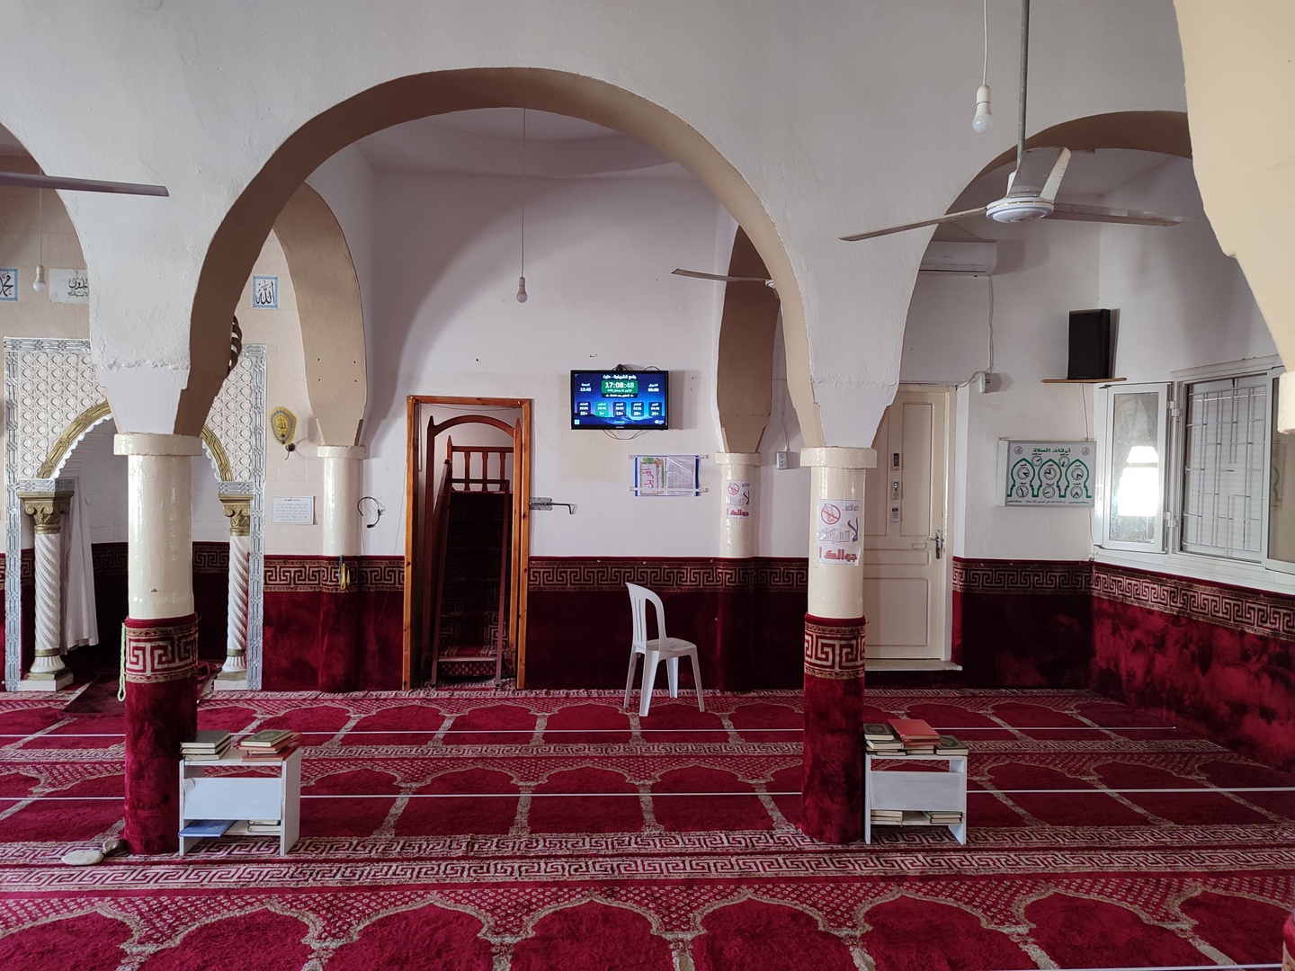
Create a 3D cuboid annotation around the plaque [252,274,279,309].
[{"bbox_3d":[-2.723,-1.378,6.668,0.182,0.237,0.015,1,2,-4],"label":"plaque"}]

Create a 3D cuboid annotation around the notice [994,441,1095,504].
[{"bbox_3d":[3.037,-0.087,7.130,0.690,0.490,0.150,1,1,-4],"label":"notice"}]

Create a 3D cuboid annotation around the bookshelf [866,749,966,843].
[{"bbox_3d":[1.175,1.381,4.188,0.455,0.390,0.170,1,1,-4],"label":"bookshelf"}]

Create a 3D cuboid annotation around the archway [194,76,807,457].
[{"bbox_3d":[-0.597,-0.937,4.110,2.600,1.590,0.430,1,1,-4],"label":"archway"}]

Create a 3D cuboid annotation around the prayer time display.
[{"bbox_3d":[-0.202,-0.619,6.810,0.709,0.426,0.070,1,2,-4],"label":"prayer time display"}]

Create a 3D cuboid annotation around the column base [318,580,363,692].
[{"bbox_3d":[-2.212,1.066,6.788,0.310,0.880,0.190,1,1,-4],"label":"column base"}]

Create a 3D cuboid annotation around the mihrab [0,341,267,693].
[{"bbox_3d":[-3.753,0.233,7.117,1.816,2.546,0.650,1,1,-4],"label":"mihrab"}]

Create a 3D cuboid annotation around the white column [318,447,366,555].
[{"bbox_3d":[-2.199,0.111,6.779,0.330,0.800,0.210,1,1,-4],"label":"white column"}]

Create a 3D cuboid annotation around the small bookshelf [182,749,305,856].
[{"bbox_3d":[-1.770,1.374,4.072,0.446,0.410,0.187,1,2,-4],"label":"small bookshelf"}]

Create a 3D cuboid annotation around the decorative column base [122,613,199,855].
[{"bbox_3d":[-2.093,1.039,4.029,0.290,0.990,0.290,1,1,-4],"label":"decorative column base"}]

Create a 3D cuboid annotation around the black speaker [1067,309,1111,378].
[{"bbox_3d":[3.229,-1.008,6.832,0.215,0.496,0.279,2,2,38],"label":"black speaker"}]

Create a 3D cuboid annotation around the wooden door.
[{"bbox_3d":[1.925,0.307,7.298,0.854,2.113,0.080,1,2,-4],"label":"wooden door"}]

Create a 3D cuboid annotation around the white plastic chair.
[{"bbox_3d":[0.102,1.115,6.465,0.480,0.855,0.430,0,2,-32],"label":"white plastic chair"}]

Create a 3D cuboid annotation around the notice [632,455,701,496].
[{"bbox_3d":[0.141,-0.073,6.920,0.500,0.303,0.010,1,2,-4],"label":"notice"}]

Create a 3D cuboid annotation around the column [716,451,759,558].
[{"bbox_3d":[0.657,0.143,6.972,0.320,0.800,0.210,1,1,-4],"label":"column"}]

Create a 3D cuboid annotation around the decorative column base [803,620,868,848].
[{"bbox_3d":[0.867,1.106,4.348,0.277,1.007,0.277,1,2,-4],"label":"decorative column base"}]

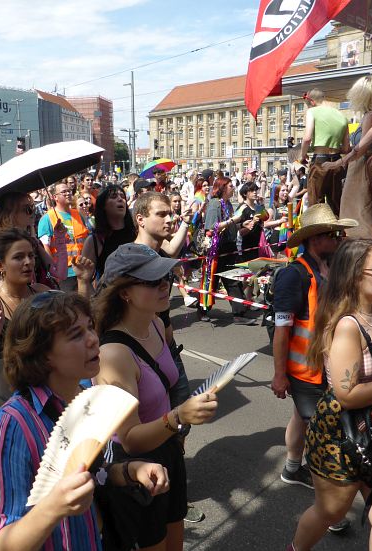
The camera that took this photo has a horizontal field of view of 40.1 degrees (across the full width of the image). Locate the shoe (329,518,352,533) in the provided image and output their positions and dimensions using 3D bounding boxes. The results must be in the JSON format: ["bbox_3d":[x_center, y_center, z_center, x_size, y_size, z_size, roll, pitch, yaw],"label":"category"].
[{"bbox_3d":[0.766,1.327,2.835,0.290,0.105,0.105,3,11,17],"label":"shoe"}]

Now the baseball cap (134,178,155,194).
[{"bbox_3d":[-0.512,-1.085,6.209,0.270,0.140,0.190,4,13,20],"label":"baseball cap"}]

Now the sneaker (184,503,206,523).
[{"bbox_3d":[-0.037,1.318,2.915,0.290,0.100,0.105,2,11,13],"label":"sneaker"}]

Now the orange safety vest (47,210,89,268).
[{"bbox_3d":[-1.206,-0.392,5.250,0.430,0.620,0.270,-8,13,-32],"label":"orange safety vest"}]

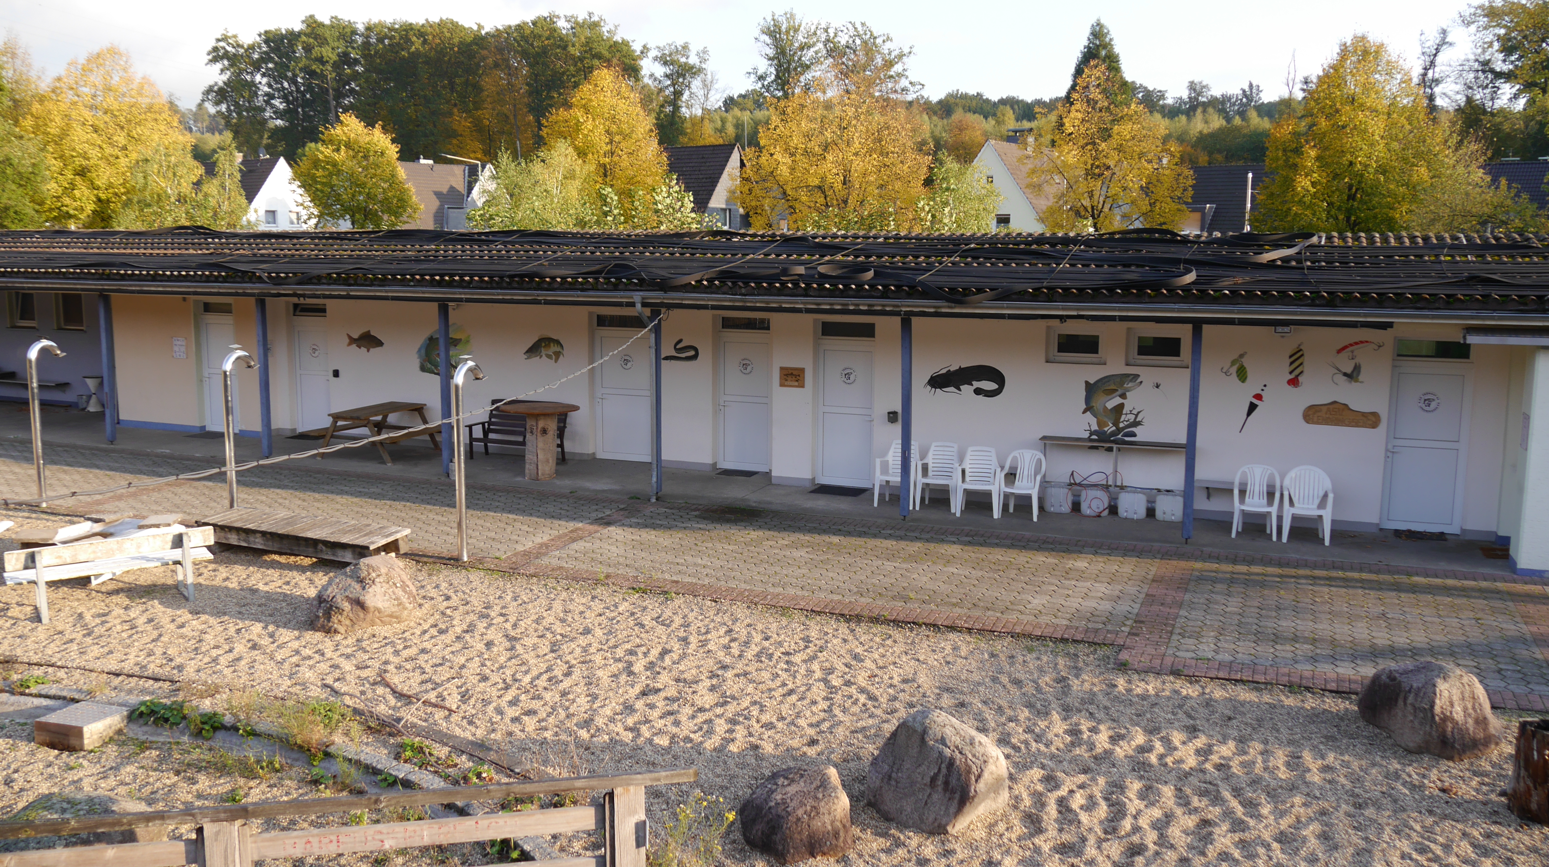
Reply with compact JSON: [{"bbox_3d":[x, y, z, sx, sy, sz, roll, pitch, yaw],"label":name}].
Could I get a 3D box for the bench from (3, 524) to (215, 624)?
[{"bbox_3d":[-6.433,1.342,12.225,1.800,0.740,0.600,-6,10,-39],"label":"bench"}]

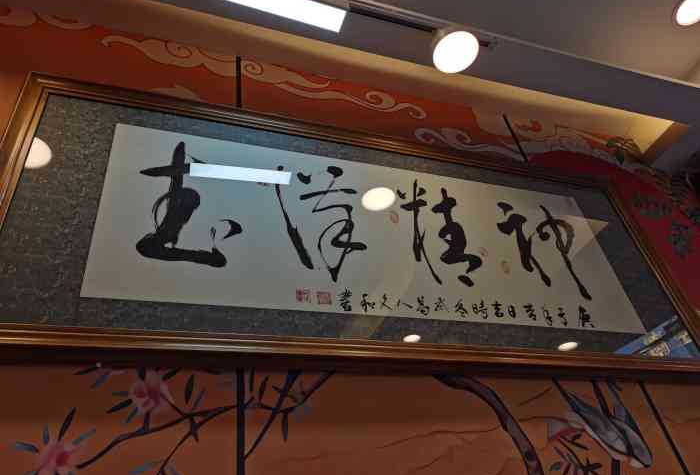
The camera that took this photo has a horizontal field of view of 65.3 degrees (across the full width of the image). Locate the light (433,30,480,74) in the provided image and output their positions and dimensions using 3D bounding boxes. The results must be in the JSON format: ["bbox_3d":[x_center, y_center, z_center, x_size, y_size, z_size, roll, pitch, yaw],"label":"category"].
[{"bbox_3d":[0.283,-0.554,1.542,0.125,0.118,0.125,6,-43,-19],"label":"light"}]

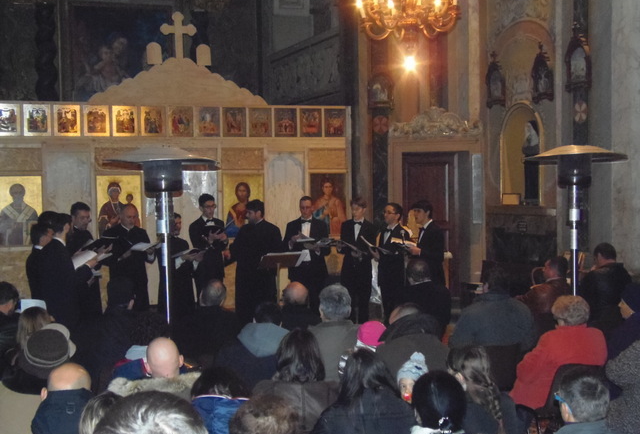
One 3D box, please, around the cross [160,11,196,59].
[{"bbox_3d":[-1.683,-2.160,10.798,0.437,0.563,0.040,-2,2,-21],"label":"cross"}]

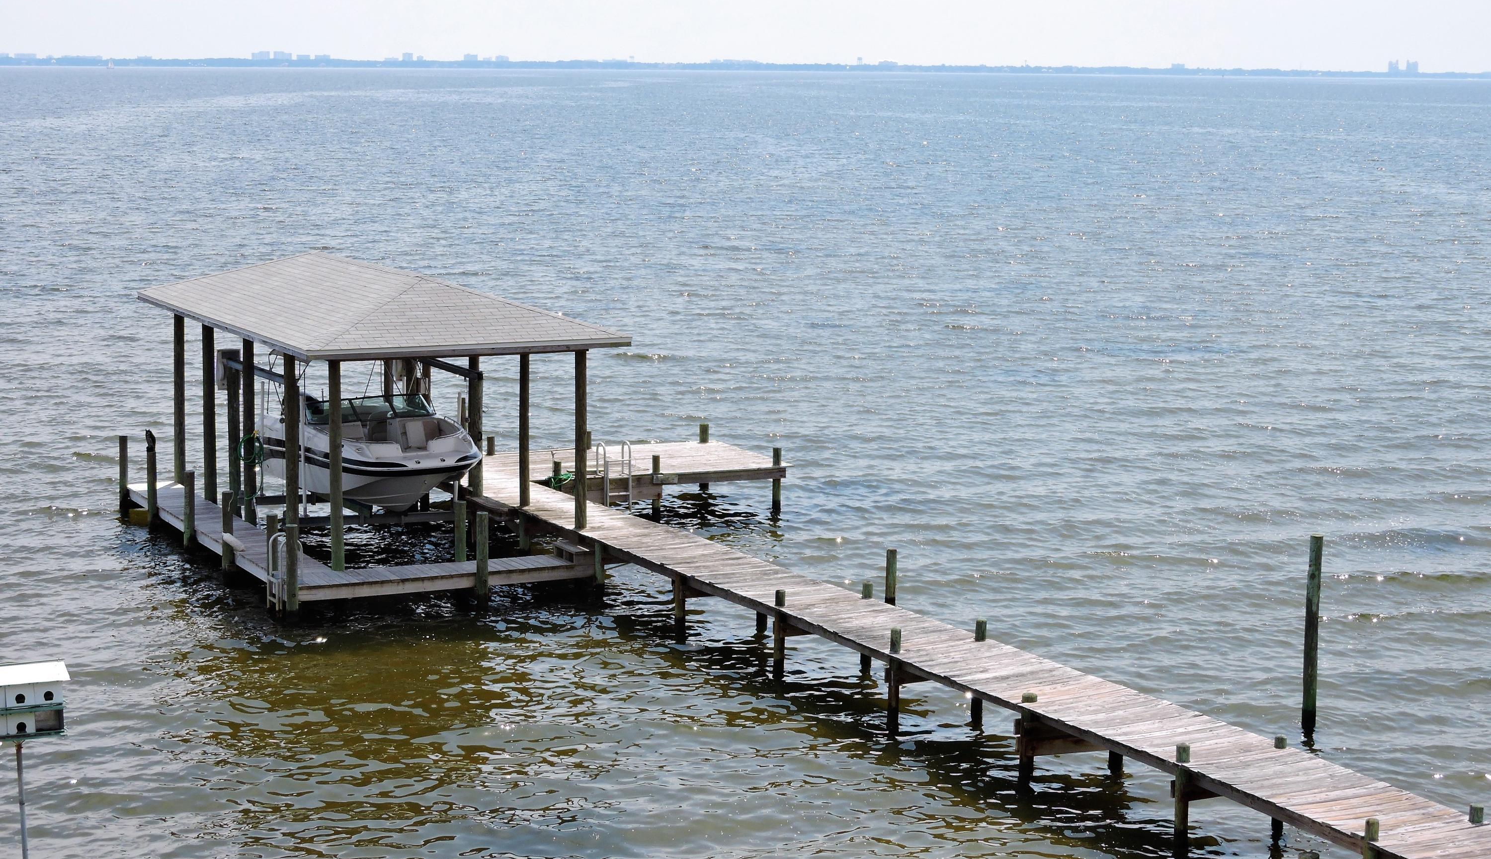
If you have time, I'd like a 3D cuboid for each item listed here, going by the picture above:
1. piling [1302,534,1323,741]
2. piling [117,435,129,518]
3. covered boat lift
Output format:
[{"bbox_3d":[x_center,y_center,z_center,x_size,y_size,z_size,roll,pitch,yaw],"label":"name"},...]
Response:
[{"bbox_3d":[6.964,2.511,34.357,0.165,2.497,0.165,0,7,0],"label":"piling"},{"bbox_3d":[-11.270,0.826,50.642,0.160,1.454,0.160,-3,8,-25],"label":"piling"},{"bbox_3d":[-6.450,-0.455,47.084,5.500,4.690,11.320,-3,8,-25],"label":"covered boat lift"}]

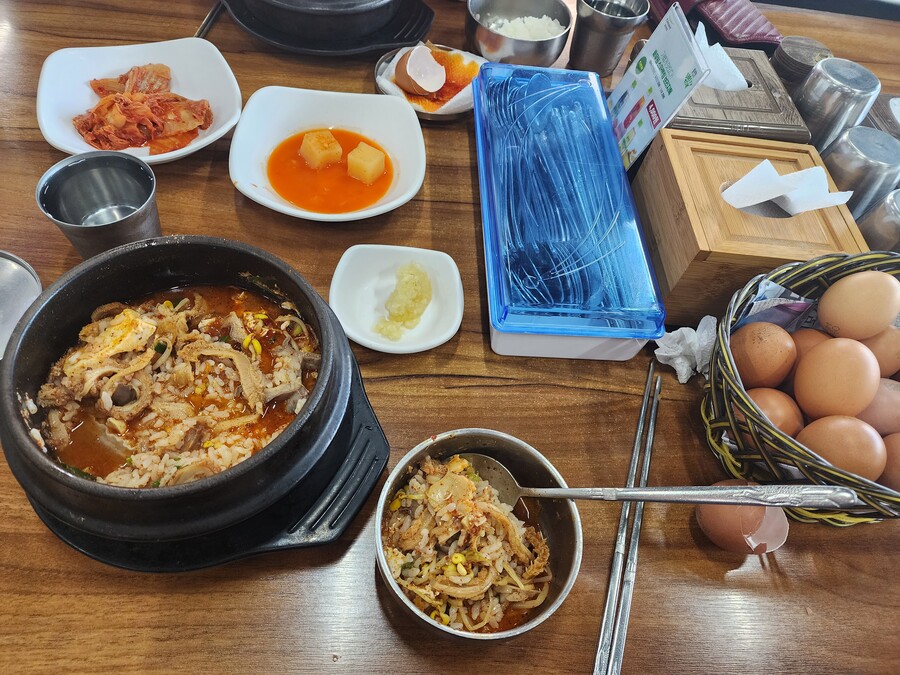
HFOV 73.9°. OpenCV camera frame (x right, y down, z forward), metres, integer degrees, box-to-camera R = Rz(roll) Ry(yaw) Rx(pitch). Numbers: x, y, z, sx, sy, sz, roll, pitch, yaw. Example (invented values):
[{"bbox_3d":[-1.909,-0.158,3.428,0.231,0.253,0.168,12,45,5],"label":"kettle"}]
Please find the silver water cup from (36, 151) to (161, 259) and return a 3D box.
[{"bbox_3d":[-0.229,-0.076,0.409,0.070,0.072,0.070,3,57,-7],"label":"silver water cup"}]

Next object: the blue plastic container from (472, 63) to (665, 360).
[{"bbox_3d":[0.080,-0.111,0.474,0.116,0.056,0.280,2,56,-6],"label":"blue plastic container"}]

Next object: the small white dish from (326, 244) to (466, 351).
[{"bbox_3d":[-0.037,-0.025,0.416,0.091,0.027,0.091,3,55,-6],"label":"small white dish"}]

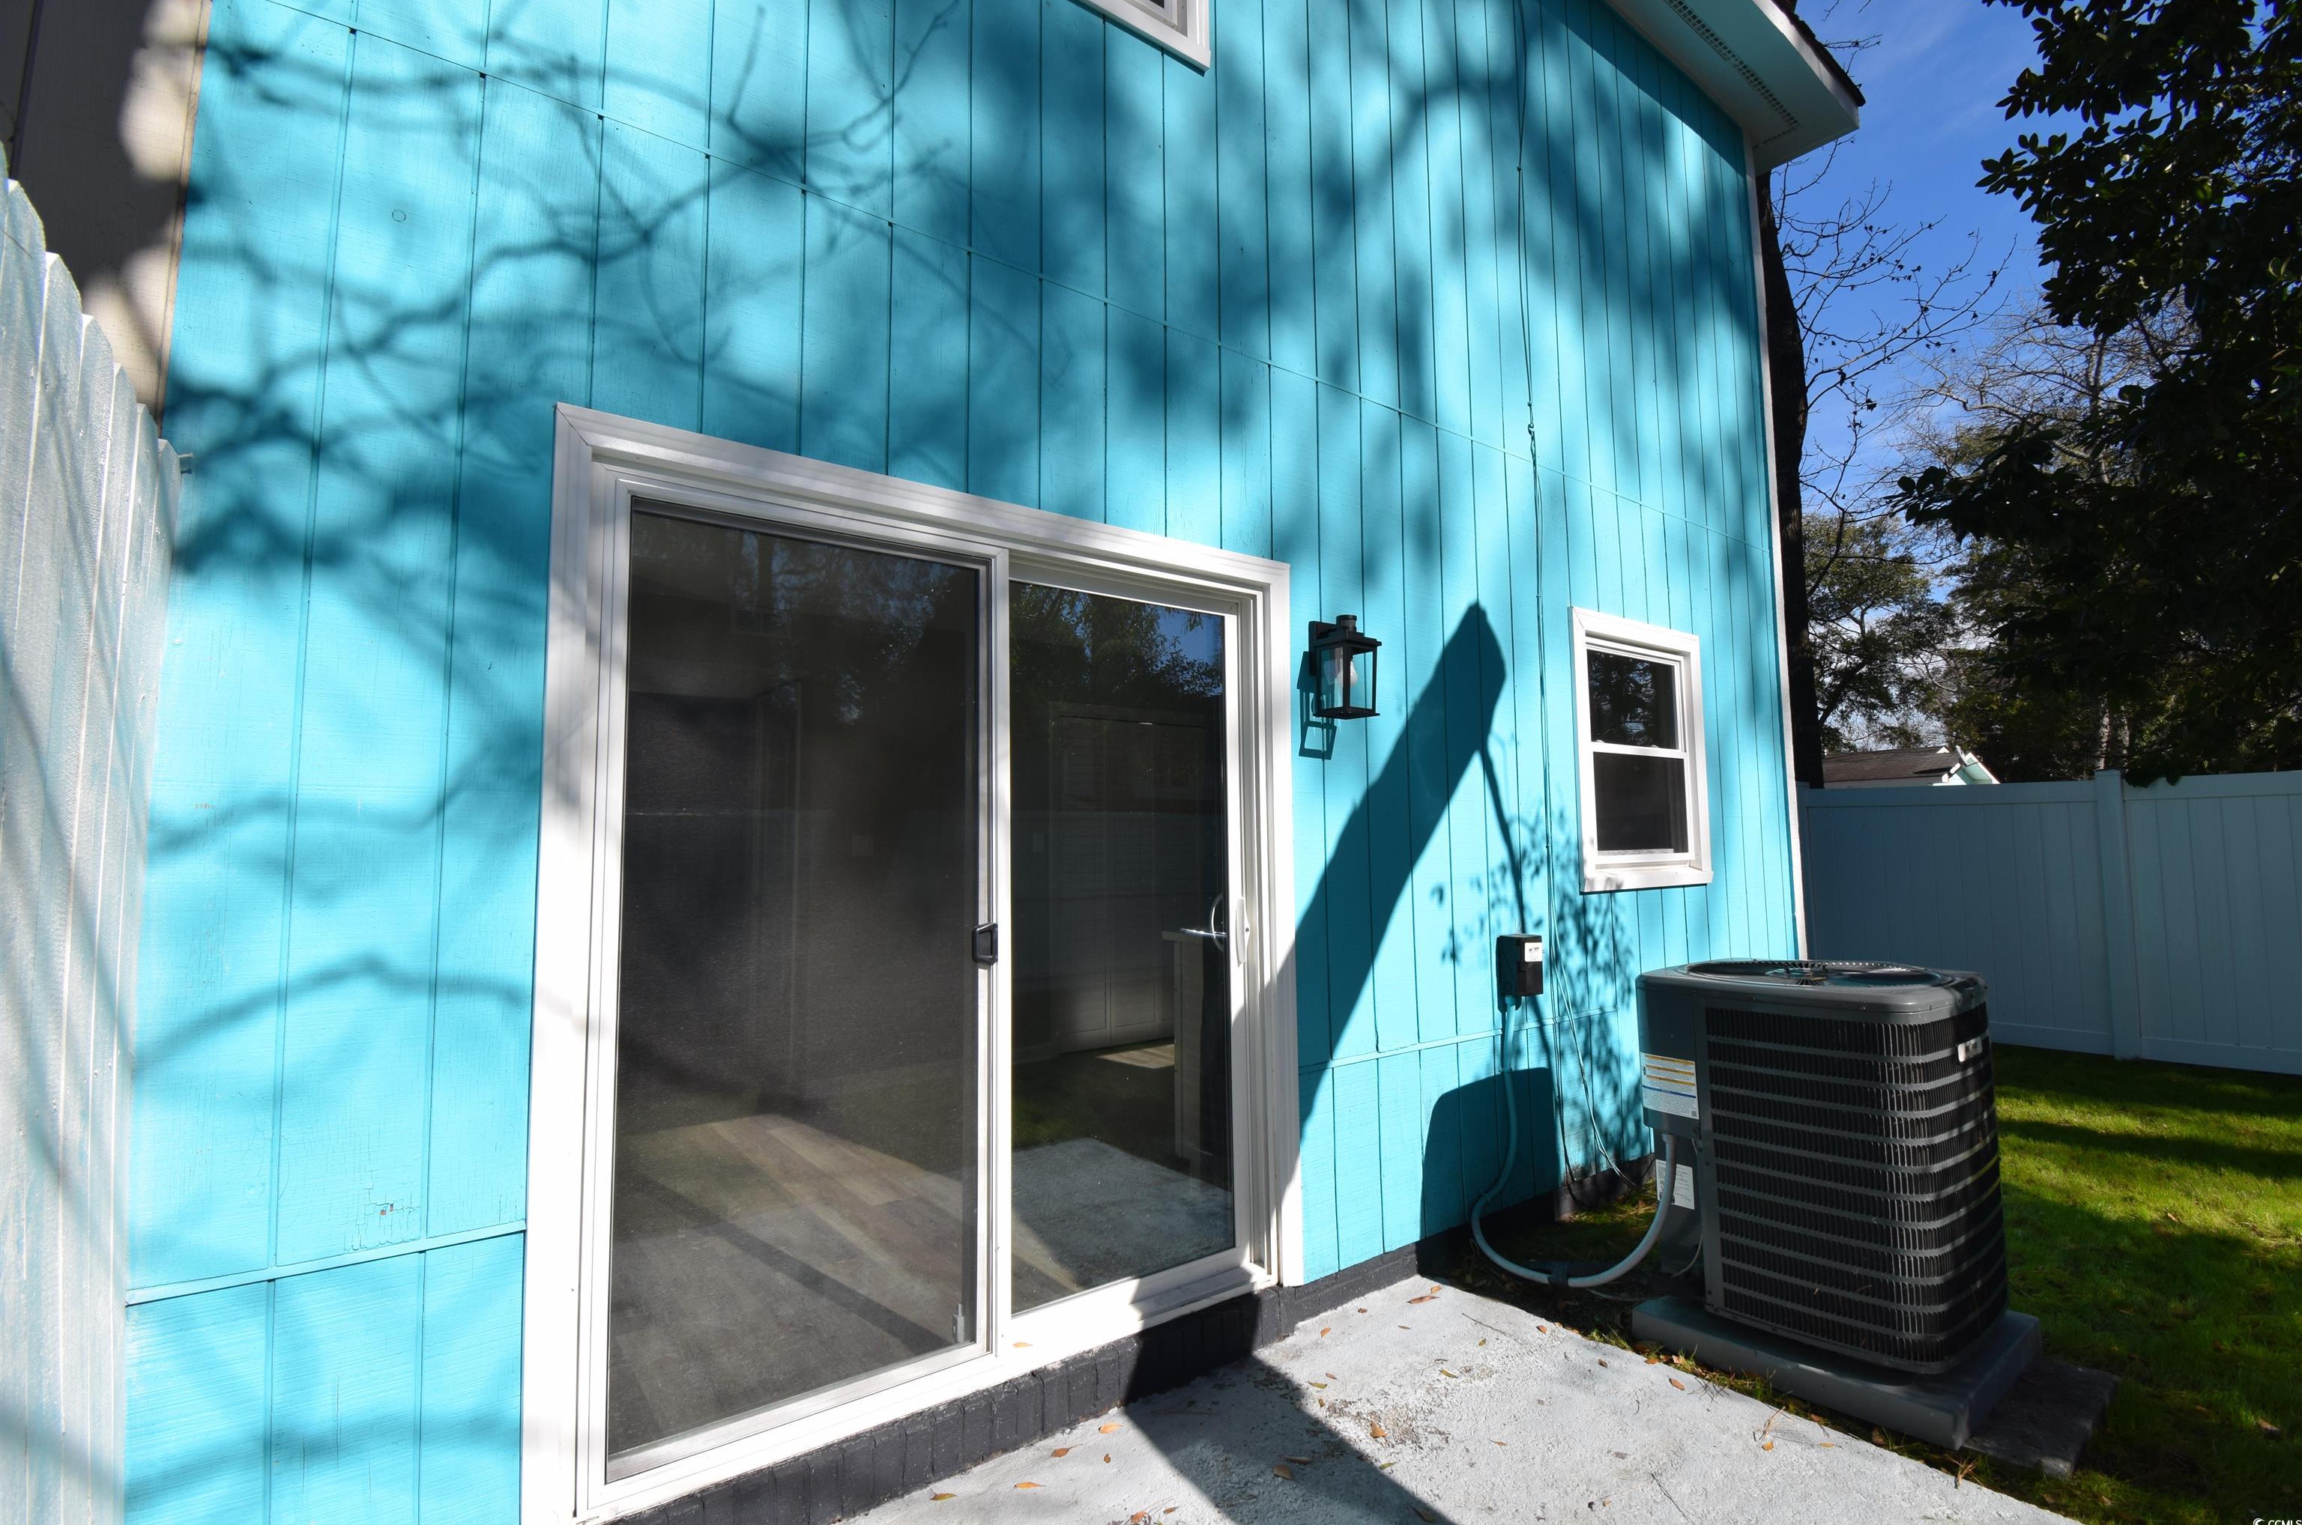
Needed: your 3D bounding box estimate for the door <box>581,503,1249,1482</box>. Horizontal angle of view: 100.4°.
[{"bbox_3d":[-0.376,0.440,2.374,1.720,1.950,0.110,3,-6,-35],"label":"door"}]

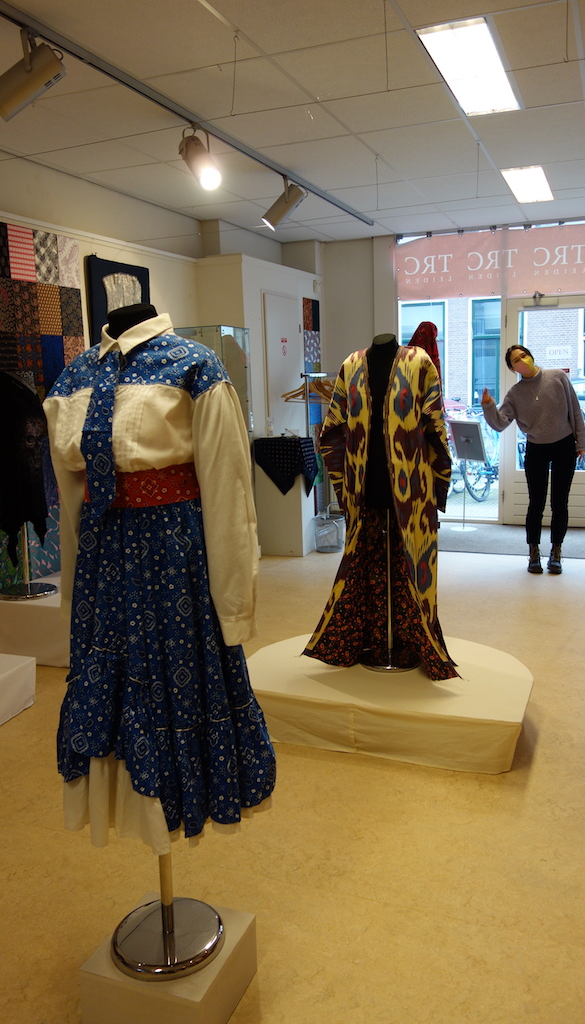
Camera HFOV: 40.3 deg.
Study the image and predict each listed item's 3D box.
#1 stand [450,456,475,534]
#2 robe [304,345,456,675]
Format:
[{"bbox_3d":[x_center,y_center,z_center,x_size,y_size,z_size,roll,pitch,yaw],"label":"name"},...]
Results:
[{"bbox_3d":[1.553,-0.192,7.194,0.250,0.710,0.250,7,12,40],"label":"stand"},{"bbox_3d":[0.359,-0.018,3.212,0.640,1.360,0.400,2,10,22],"label":"robe"}]

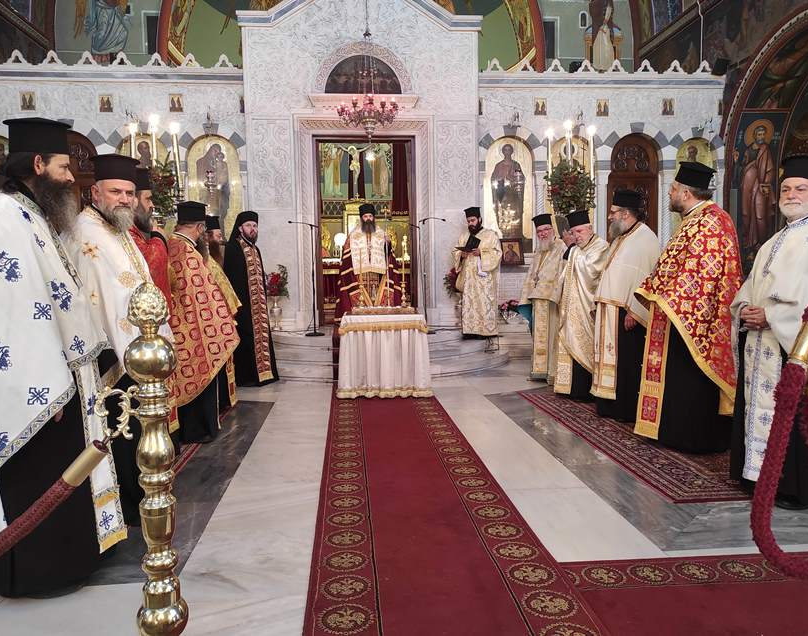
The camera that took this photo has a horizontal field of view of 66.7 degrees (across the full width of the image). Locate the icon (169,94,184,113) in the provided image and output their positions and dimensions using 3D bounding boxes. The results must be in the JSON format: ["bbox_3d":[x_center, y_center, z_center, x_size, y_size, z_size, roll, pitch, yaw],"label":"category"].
[{"bbox_3d":[-3.149,-2.971,8.497,0.189,0.244,0.030,-1,4,-5],"label":"icon"}]

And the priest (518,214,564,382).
[{"bbox_3d":[1.535,-0.223,6.897,0.550,1.841,0.430,2,5,33],"label":"priest"}]

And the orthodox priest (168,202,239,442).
[{"bbox_3d":[-1.527,0.023,4.650,0.540,1.764,0.610,-3,5,-25],"label":"orthodox priest"}]

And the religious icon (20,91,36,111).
[{"bbox_3d":[-6.272,-3.623,10.218,0.245,0.318,0.040,-1,4,-5],"label":"religious icon"}]

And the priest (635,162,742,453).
[{"bbox_3d":[1.968,-0.081,4.239,0.600,1.942,0.680,-1,4,-8],"label":"priest"}]

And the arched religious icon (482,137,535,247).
[{"bbox_3d":[1.728,-2.047,10.172,0.872,1.851,0.180,-1,4,-5],"label":"arched religious icon"}]

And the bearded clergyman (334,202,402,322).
[{"bbox_3d":[-0.527,-0.647,8.548,0.920,1.890,0.600,-1,4,-5],"label":"bearded clergyman"}]

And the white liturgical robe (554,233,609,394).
[{"bbox_3d":[1.701,-0.053,5.878,0.520,1.521,0.640,-3,5,-30],"label":"white liturgical robe"}]

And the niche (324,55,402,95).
[{"bbox_3d":[-0.698,-4.086,10.314,1.304,0.655,0.200,-1,4,-5],"label":"niche"}]

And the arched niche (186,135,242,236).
[{"bbox_3d":[-2.998,-1.974,9.747,0.834,1.796,0.100,-1,4,-5],"label":"arched niche"}]

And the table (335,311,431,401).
[{"bbox_3d":[-0.217,0.349,6.258,0.923,0.800,0.720,-1,4,-5],"label":"table"}]

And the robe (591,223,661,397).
[{"bbox_3d":[1.865,-0.055,5.166,0.500,1.485,0.610,-3,5,-23],"label":"robe"}]

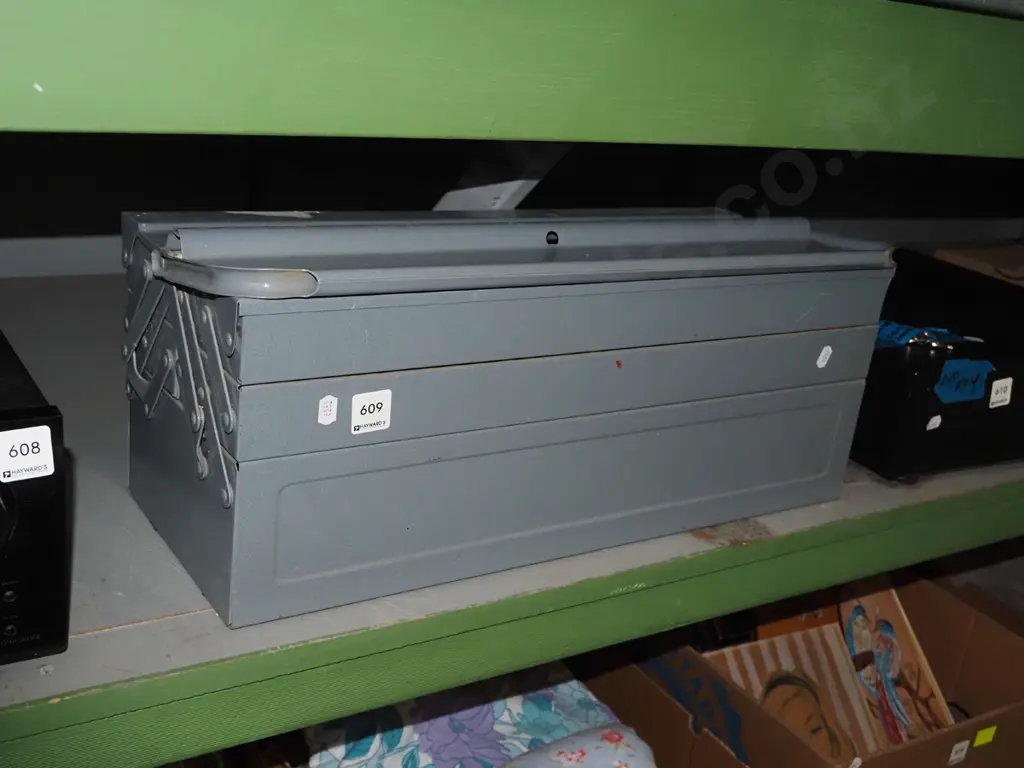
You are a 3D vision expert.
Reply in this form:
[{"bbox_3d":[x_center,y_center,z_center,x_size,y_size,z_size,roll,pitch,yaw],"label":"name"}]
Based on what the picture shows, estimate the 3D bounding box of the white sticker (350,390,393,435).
[{"bbox_3d":[-0.087,0.017,0.694,0.027,0.027,0.001,-9,24,-32],"label":"white sticker"}]

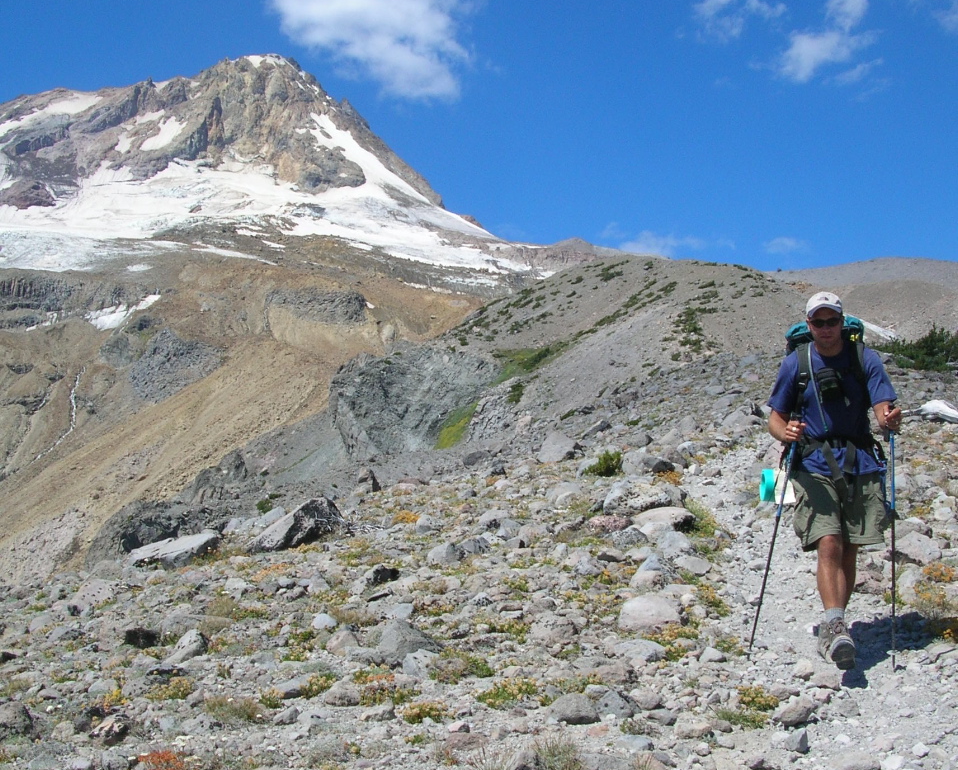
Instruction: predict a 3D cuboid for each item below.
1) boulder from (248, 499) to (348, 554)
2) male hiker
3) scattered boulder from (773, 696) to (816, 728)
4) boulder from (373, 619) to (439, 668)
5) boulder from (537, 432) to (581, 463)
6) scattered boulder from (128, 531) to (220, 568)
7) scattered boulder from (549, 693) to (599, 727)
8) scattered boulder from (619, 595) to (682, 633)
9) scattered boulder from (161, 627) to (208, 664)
[{"bbox_3d":[-1.409,1.089,10.105,0.733,0.418,0.513,2,-6,-18],"label":"boulder"},{"bbox_3d":[1.713,0.462,6.250,0.650,1.800,0.750,-1,-3,13],"label":"male hiker"},{"bbox_3d":[1.281,1.326,5.252,0.173,0.122,0.130,-1,-6,14],"label":"scattered boulder"},{"bbox_3d":[-0.367,1.290,6.462,0.329,0.230,0.279,0,-6,-3],"label":"boulder"},{"bbox_3d":[0.963,0.758,15.670,0.532,0.384,0.425,0,-6,4],"label":"boulder"},{"bbox_3d":[-2.254,1.218,9.582,0.652,0.263,0.456,3,-7,-28],"label":"scattered boulder"},{"bbox_3d":[0.392,1.346,5.366,0.207,0.123,0.165,0,-6,4],"label":"scattered boulder"},{"bbox_3d":[0.890,1.198,6.750,0.325,0.185,0.260,0,-3,0],"label":"scattered boulder"},{"bbox_3d":[-1.480,1.318,6.522,0.226,0.185,0.181,1,-6,-13],"label":"scattered boulder"}]

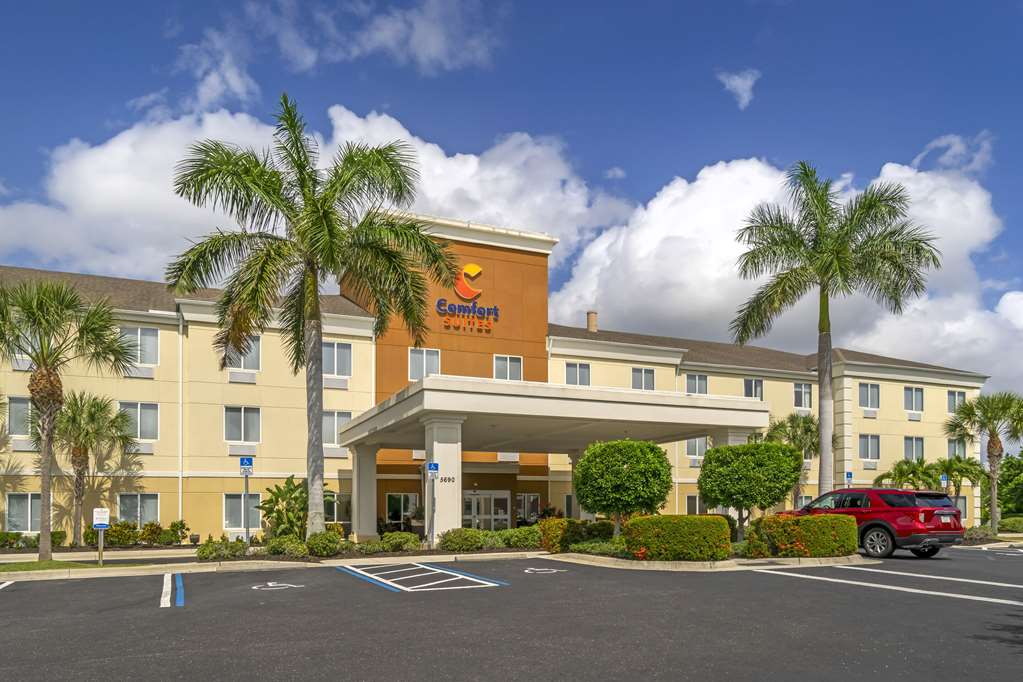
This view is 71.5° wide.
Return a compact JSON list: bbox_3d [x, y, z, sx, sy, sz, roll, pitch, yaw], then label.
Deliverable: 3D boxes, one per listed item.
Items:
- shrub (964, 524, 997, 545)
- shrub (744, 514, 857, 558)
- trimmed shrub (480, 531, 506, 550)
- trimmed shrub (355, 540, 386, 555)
[{"bbox_3d":[15.382,6.363,23.300,1.050,0.680,1.000,0,-9,0],"label":"shrub"},{"bbox_3d":[6.997,4.758,17.200,2.500,1.020,1.100,-3,-10,20],"label":"shrub"},{"bbox_3d":[-0.511,5.364,19.100,0.710,0.522,0.852,0,-5,0],"label":"trimmed shrub"},{"bbox_3d":[-3.513,5.145,17.700,0.797,0.338,0.837,0,-5,0],"label":"trimmed shrub"}]

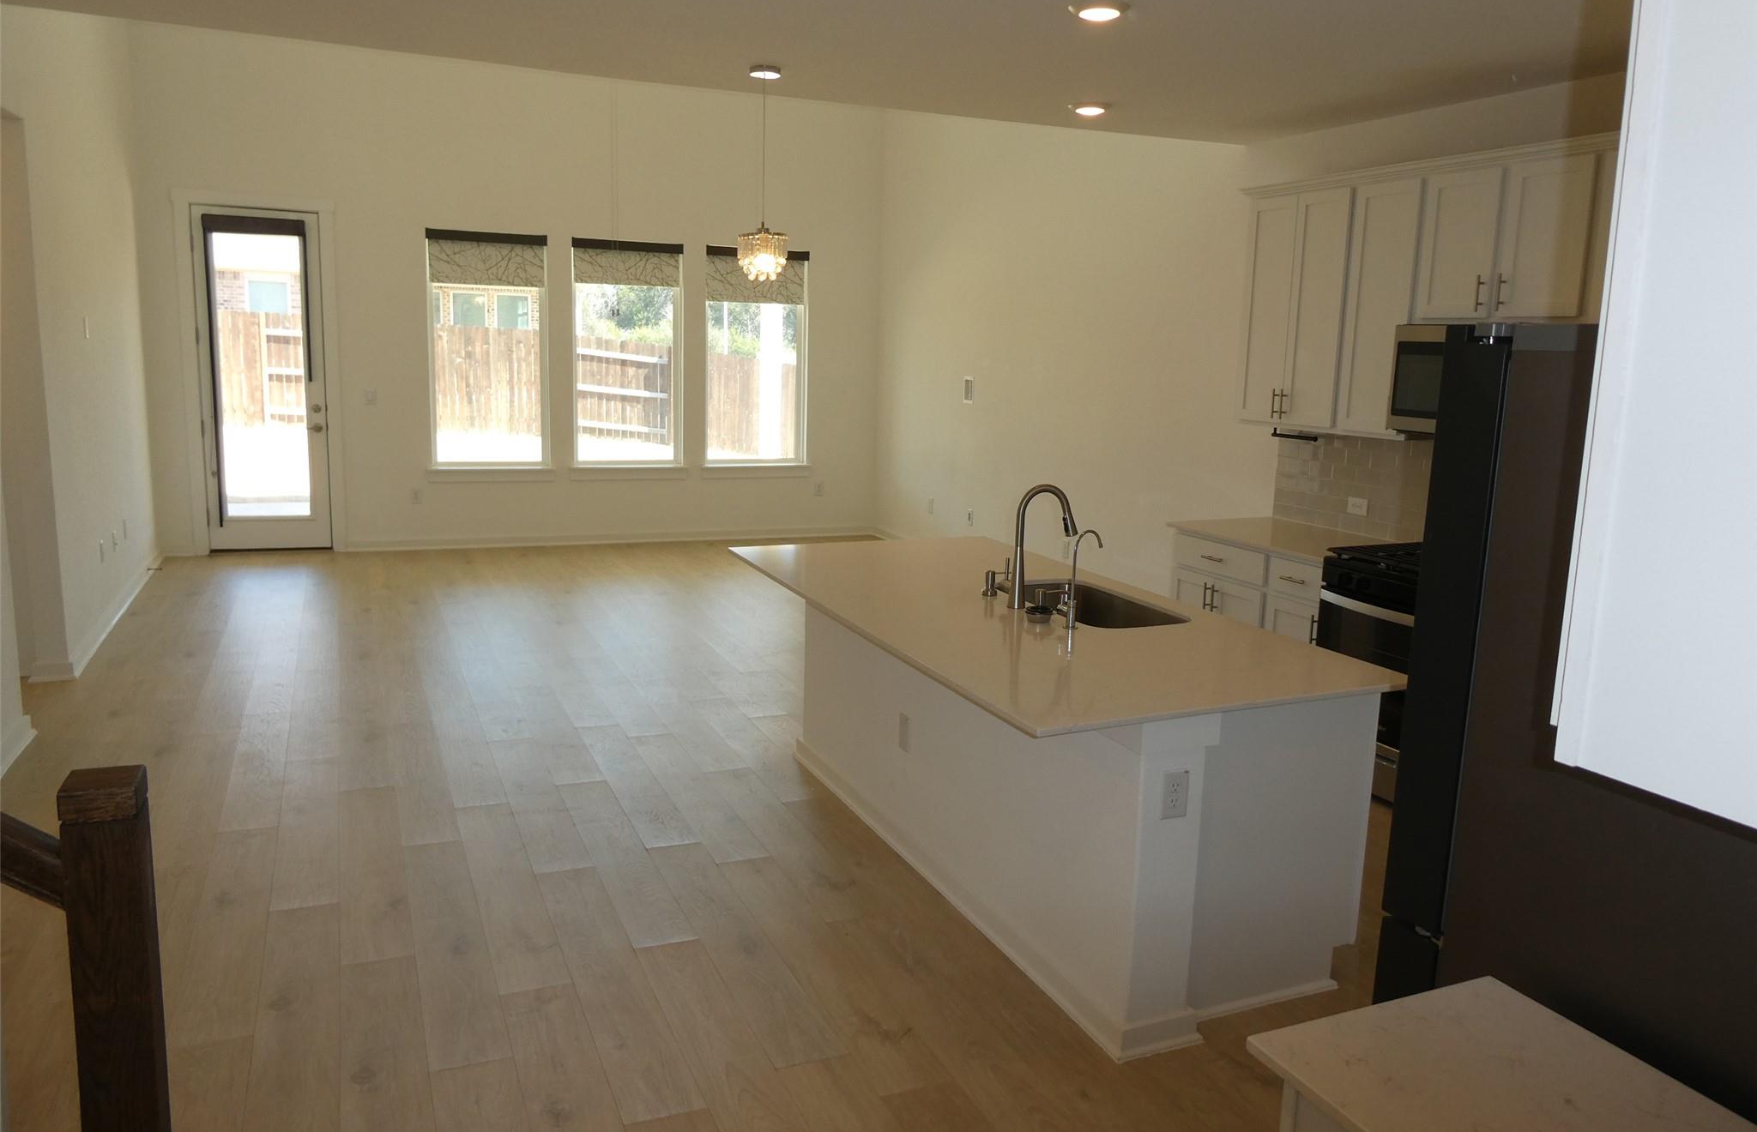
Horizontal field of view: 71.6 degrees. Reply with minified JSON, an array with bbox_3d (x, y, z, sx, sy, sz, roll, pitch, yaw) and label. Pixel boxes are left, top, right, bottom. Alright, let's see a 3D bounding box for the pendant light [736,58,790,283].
[{"bbox_3d":[-0.460,-1.559,4.880,0.200,0.816,0.200,2,10,0],"label":"pendant light"}]

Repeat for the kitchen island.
[{"bbox_3d":[0.412,0.548,4.122,1.180,0.890,2.445,-3,11,-23],"label":"kitchen island"}]

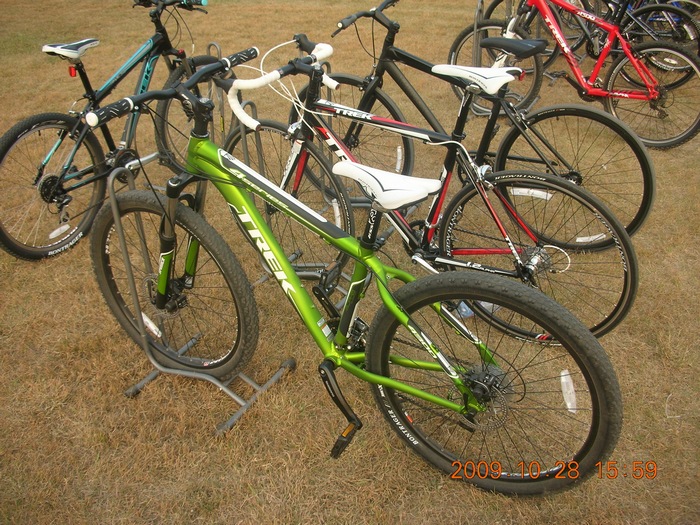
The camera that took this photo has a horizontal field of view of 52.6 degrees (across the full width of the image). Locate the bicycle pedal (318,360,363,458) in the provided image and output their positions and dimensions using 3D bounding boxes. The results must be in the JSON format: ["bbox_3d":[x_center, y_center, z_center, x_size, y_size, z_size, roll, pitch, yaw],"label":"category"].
[{"bbox_3d":[-0.041,0.411,1.930,0.150,0.220,0.130,13,32,25],"label":"bicycle pedal"}]

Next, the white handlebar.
[{"bbox_3d":[-0.217,-0.630,2.498,0.150,0.180,0.440,23,40,37],"label":"white handlebar"}]

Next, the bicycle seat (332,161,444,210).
[{"bbox_3d":[0.078,-0.183,1.695,0.275,0.080,0.155,13,31,25],"label":"bicycle seat"}]

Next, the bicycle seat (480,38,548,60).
[{"bbox_3d":[0.658,-0.862,2.864,0.275,0.080,0.155,14,34,28],"label":"bicycle seat"}]

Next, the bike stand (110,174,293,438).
[{"bbox_3d":[-0.495,0.069,2.229,0.480,0.750,0.420,13,30,25],"label":"bike stand"}]

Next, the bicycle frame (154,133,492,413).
[{"bbox_3d":[-0.109,-0.001,1.911,1.060,0.640,0.170,13,31,25],"label":"bicycle frame"}]

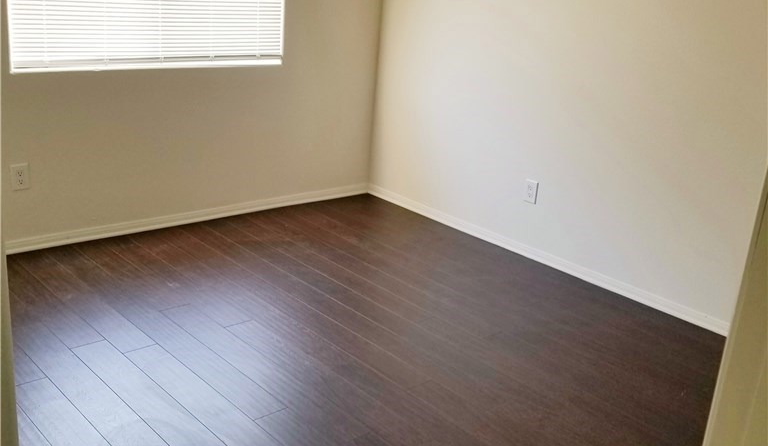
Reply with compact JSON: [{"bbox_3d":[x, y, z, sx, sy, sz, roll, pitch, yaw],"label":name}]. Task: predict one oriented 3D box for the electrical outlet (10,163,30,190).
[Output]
[{"bbox_3d":[-1.705,-0.216,3.612,0.080,0.122,0.012,-13,25,-41],"label":"electrical outlet"}]

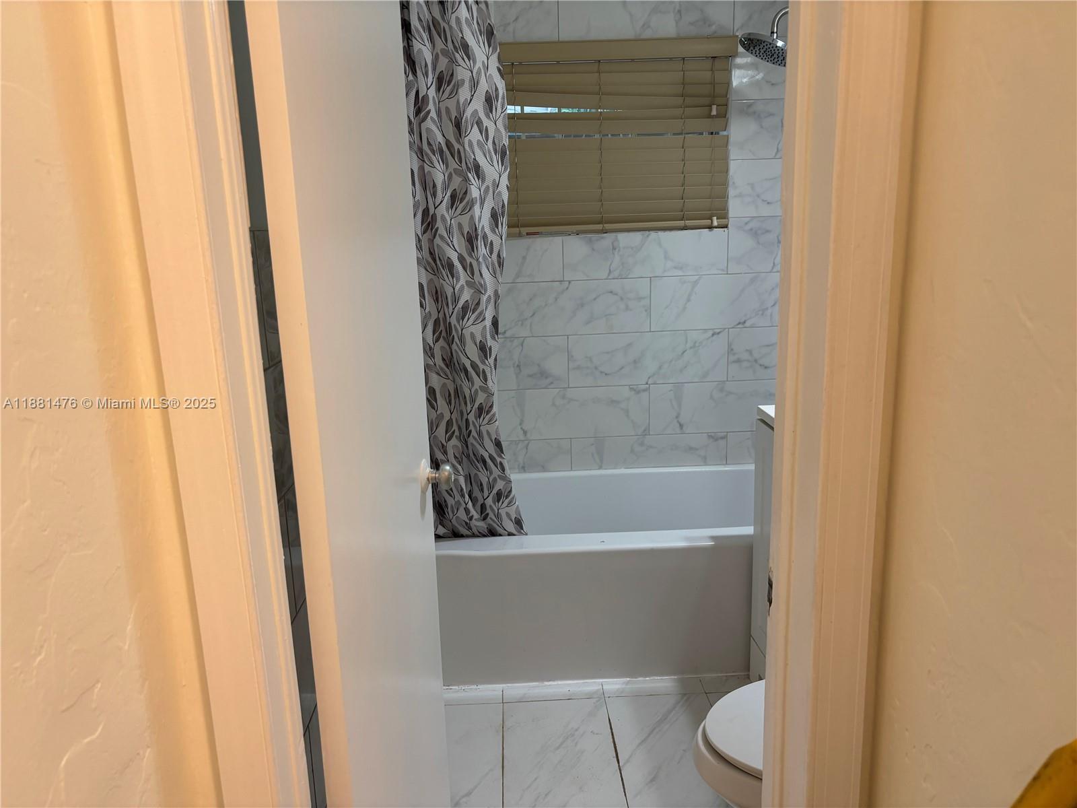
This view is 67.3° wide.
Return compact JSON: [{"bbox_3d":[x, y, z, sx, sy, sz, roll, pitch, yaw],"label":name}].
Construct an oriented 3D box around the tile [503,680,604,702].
[{"bbox_3d":[0.044,0.869,2.433,0.302,0.010,0.089,-2,13,-1],"label":"tile"}]

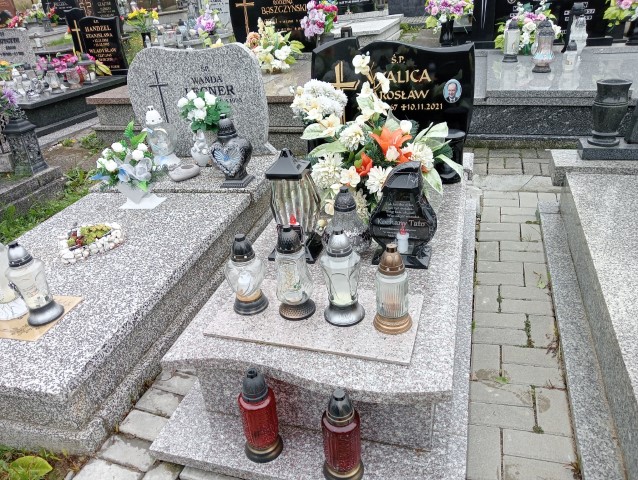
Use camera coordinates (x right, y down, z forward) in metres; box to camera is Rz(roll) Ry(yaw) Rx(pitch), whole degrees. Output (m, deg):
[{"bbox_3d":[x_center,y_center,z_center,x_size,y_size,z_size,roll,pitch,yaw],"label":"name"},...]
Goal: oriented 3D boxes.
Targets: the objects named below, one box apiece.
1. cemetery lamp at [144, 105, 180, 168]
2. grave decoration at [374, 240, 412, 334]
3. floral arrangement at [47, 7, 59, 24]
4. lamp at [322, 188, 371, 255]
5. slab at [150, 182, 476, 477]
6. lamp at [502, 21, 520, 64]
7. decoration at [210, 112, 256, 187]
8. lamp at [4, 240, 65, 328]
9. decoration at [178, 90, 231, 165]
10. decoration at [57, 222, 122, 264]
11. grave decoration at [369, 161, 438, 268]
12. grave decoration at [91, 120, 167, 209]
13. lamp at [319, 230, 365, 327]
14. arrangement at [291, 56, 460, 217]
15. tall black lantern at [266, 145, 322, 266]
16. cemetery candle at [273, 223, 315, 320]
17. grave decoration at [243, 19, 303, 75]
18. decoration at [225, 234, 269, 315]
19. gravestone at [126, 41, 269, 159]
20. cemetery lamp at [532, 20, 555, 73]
[{"bbox_3d":[-0.964,-0.636,3.146,0.185,0.365,0.170,3,29,17],"label":"cemetery lamp"},{"bbox_3d":[0.221,0.140,1.562,0.123,0.270,0.123,3,29,17],"label":"grave decoration"},{"bbox_3d":[-5.984,-5.041,11.600,0.270,0.380,0.250,4,29,16],"label":"floral arrangement"},{"bbox_3d":[0.106,-0.082,1.900,0.169,0.239,0.169,4,29,16],"label":"lamp"},{"bbox_3d":[0.157,0.145,2.067,0.891,0.324,1.716,4,29,16],"label":"slab"},{"bbox_3d":[1.562,-1.596,4.158,0.128,0.306,0.128,4,29,16],"label":"lamp"},{"bbox_3d":[-0.459,-0.479,2.739,0.222,0.370,0.155,3,29,17],"label":"decoration"},{"bbox_3d":[-0.990,0.139,1.780,0.124,0.288,0.124,1,28,17],"label":"lamp"},{"bbox_3d":[-0.726,-0.681,3.147,0.282,0.444,0.235,1,28,17],"label":"decoration"},{"bbox_3d":[-1.039,-0.009,2.331,0.296,0.066,0.226,-25,31,-30],"label":"decoration"},{"bbox_3d":[0.312,-0.108,1.923,0.250,0.387,0.165,3,29,17],"label":"grave decoration"},{"bbox_3d":[-1.000,-0.392,2.681,0.320,0.418,0.254,1,28,17],"label":"grave decoration"},{"bbox_3d":[0.071,0.110,1.618,0.135,0.299,0.135,-5,28,2],"label":"lamp"},{"bbox_3d":[0.254,-0.441,2.295,0.680,0.640,0.450,3,29,17],"label":"arrangement"},{"bbox_3d":[-0.110,-0.146,2.027,0.205,0.435,0.180,3,29,17],"label":"tall black lantern"},{"bbox_3d":[-0.085,0.098,1.665,0.125,0.305,0.125,-5,28,2],"label":"cemetery candle"},{"bbox_3d":[-0.442,-1.898,5.032,0.530,0.420,0.400,3,29,17],"label":"grave decoration"},{"bbox_3d":[-0.220,0.096,1.569,0.122,0.247,0.115,4,29,16],"label":"decoration"},{"bbox_3d":[-0.740,-0.871,3.260,0.893,0.681,0.080,1,28,17],"label":"gravestone"},{"bbox_3d":[1.656,-1.425,3.795,0.165,0.338,0.165,3,29,17],"label":"cemetery lamp"}]

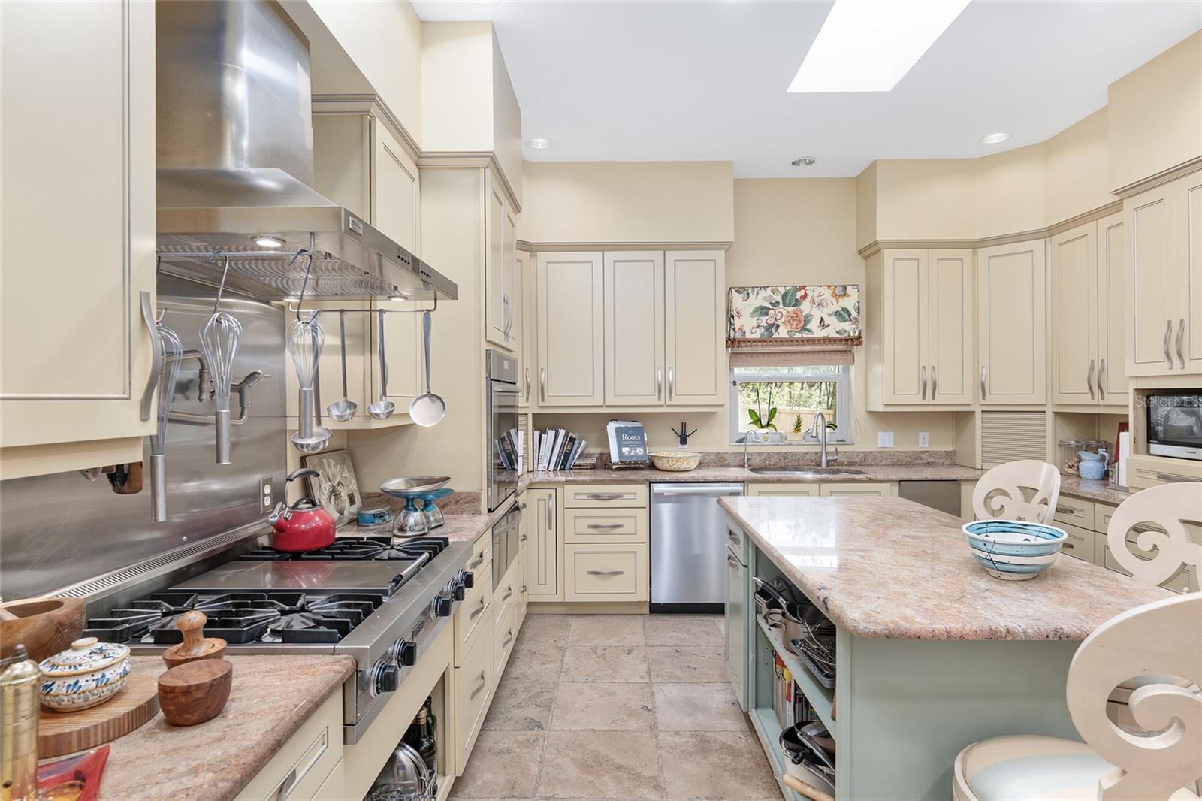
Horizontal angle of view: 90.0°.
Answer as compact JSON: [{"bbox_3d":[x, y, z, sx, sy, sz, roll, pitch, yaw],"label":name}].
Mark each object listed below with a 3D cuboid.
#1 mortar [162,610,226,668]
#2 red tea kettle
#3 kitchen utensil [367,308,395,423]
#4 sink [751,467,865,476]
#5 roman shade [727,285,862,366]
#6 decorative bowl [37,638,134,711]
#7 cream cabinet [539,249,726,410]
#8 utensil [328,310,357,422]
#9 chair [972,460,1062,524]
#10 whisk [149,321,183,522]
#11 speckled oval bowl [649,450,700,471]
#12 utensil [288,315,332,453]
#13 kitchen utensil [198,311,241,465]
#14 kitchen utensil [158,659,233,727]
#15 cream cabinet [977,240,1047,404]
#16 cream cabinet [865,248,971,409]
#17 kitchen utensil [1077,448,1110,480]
[{"bbox_3d":[-0.728,0.441,1.078,0.096,0.125,0.096,0,0,1],"label":"mortar"},{"bbox_3d":[-0.988,0.355,1.978,0.187,0.256,0.217,0,0,31],"label":"red tea kettle"},{"bbox_3d":[-0.760,-0.121,2.082,0.089,0.379,0.095,0,0,-1],"label":"kitchen utensil"},{"bbox_3d":[1.386,0.573,4.033,0.780,0.200,0.420,0,0,1],"label":"sink"},{"bbox_3d":[1.412,-0.545,4.397,0.965,0.589,0.110,0,0,1],"label":"roman shade"},{"bbox_3d":[-0.829,0.437,0.969,0.119,0.096,0.119,0,0,1],"label":"decorative bowl"},{"bbox_3d":[0.208,-0.478,4.290,1.300,1.100,0.330,0,0,1],"label":"cream cabinet"},{"bbox_3d":[-0.896,-0.119,2.084,0.097,0.384,0.100,0,0,-1],"label":"utensil"},{"bbox_3d":[1.697,0.835,2.678,0.500,1.125,0.470,0,0,-20],"label":"chair"},{"bbox_3d":[-0.943,0.047,1.287,0.080,0.429,0.080,0,0,1],"label":"whisk"},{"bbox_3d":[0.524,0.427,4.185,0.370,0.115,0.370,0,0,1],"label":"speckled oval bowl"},{"bbox_3d":[-0.600,-0.037,1.224,0.073,0.268,0.070,0,0,1],"label":"utensil"},{"bbox_3d":[-0.812,-0.027,1.285,0.075,0.323,0.075,0,0,1],"label":"kitchen utensil"},{"bbox_3d":[-0.668,0.484,0.992,0.103,0.073,0.103,0,0,1],"label":"kitchen utensil"},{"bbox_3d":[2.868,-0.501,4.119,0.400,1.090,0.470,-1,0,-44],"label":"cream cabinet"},{"bbox_3d":[2.248,-0.490,4.266,0.620,1.100,0.330,0,0,1],"label":"cream cabinet"},{"bbox_3d":[3.027,0.389,3.695,0.155,0.188,0.116,0,0,40],"label":"kitchen utensil"}]

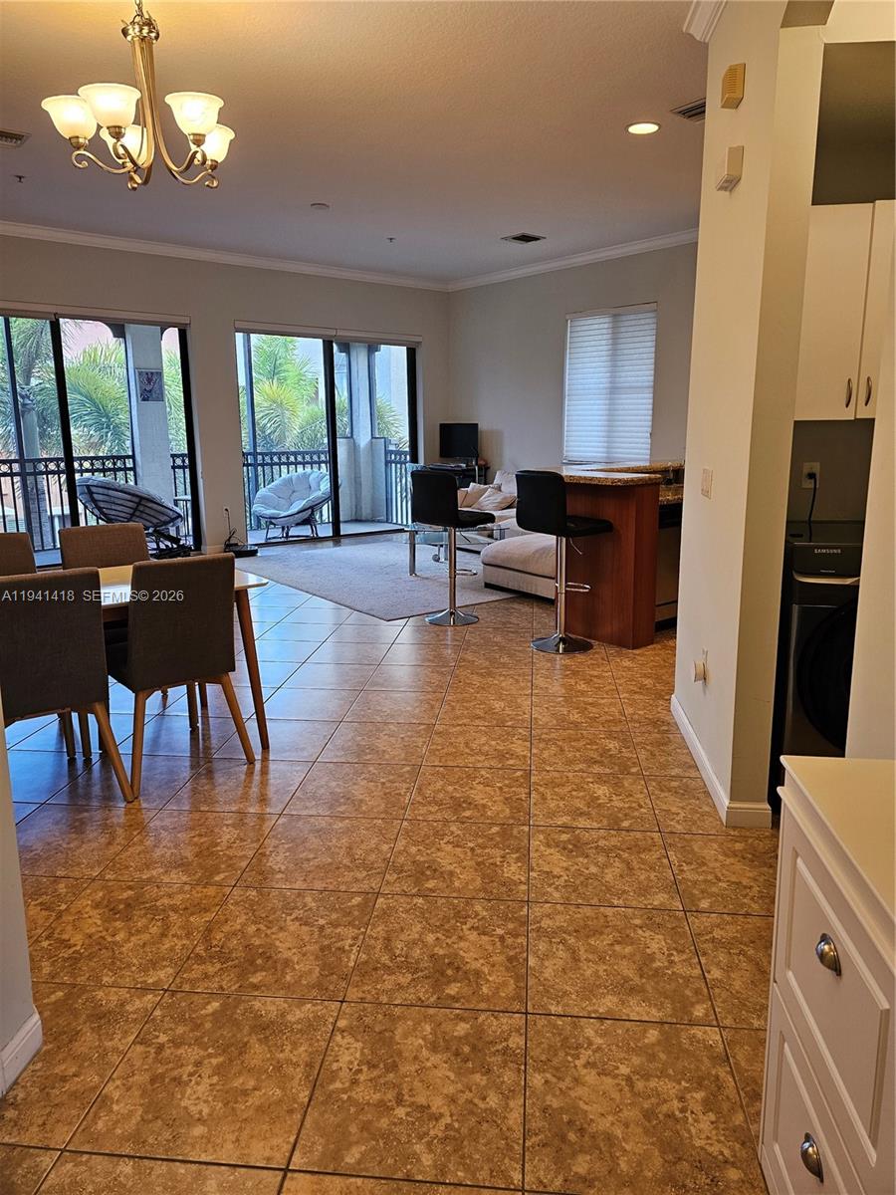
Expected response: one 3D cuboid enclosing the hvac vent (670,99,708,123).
[{"bbox_3d":[1.407,-2.655,4.316,0.270,0.030,0.310,-10,16,-37],"label":"hvac vent"}]

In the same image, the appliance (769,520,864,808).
[{"bbox_3d":[1.557,0.223,3.120,0.686,0.980,0.780,1,13,6],"label":"appliance"}]

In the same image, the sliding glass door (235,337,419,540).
[{"bbox_3d":[-1.426,-2.002,10.009,2.530,2.420,0.100,-10,16,-37],"label":"sliding glass door"}]

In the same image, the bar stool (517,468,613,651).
[{"bbox_3d":[0.719,-0.223,4.918,0.430,1.085,0.420,-10,16,-37],"label":"bar stool"}]

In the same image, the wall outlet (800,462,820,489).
[{"bbox_3d":[1.616,-0.542,3.530,0.070,0.115,0.010,1,13,6],"label":"wall outlet"}]

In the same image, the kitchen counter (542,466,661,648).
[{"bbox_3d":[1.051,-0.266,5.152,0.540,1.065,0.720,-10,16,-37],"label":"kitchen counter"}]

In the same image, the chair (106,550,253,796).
[{"bbox_3d":[-1.196,0.268,3.322,0.490,0.880,0.560,-12,17,-41],"label":"chair"}]

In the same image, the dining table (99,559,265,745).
[{"bbox_3d":[-1.531,0.327,3.314,1.400,0.750,0.780,-10,16,-37],"label":"dining table"}]

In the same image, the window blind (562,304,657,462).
[{"bbox_3d":[1.740,-2.320,8.787,0.060,1.670,1.280,-10,16,-37],"label":"window blind"}]

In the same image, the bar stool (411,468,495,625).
[{"bbox_3d":[0.034,-0.365,5.688,0.420,1.060,0.440,10,17,41],"label":"bar stool"}]

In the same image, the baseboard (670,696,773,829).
[{"bbox_3d":[1.120,0.637,3.342,0.157,0.096,1.178,1,13,6],"label":"baseboard"}]

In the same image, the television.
[{"bbox_3d":[0.138,-1.968,9.992,0.520,0.460,0.120,1,13,8],"label":"television"}]

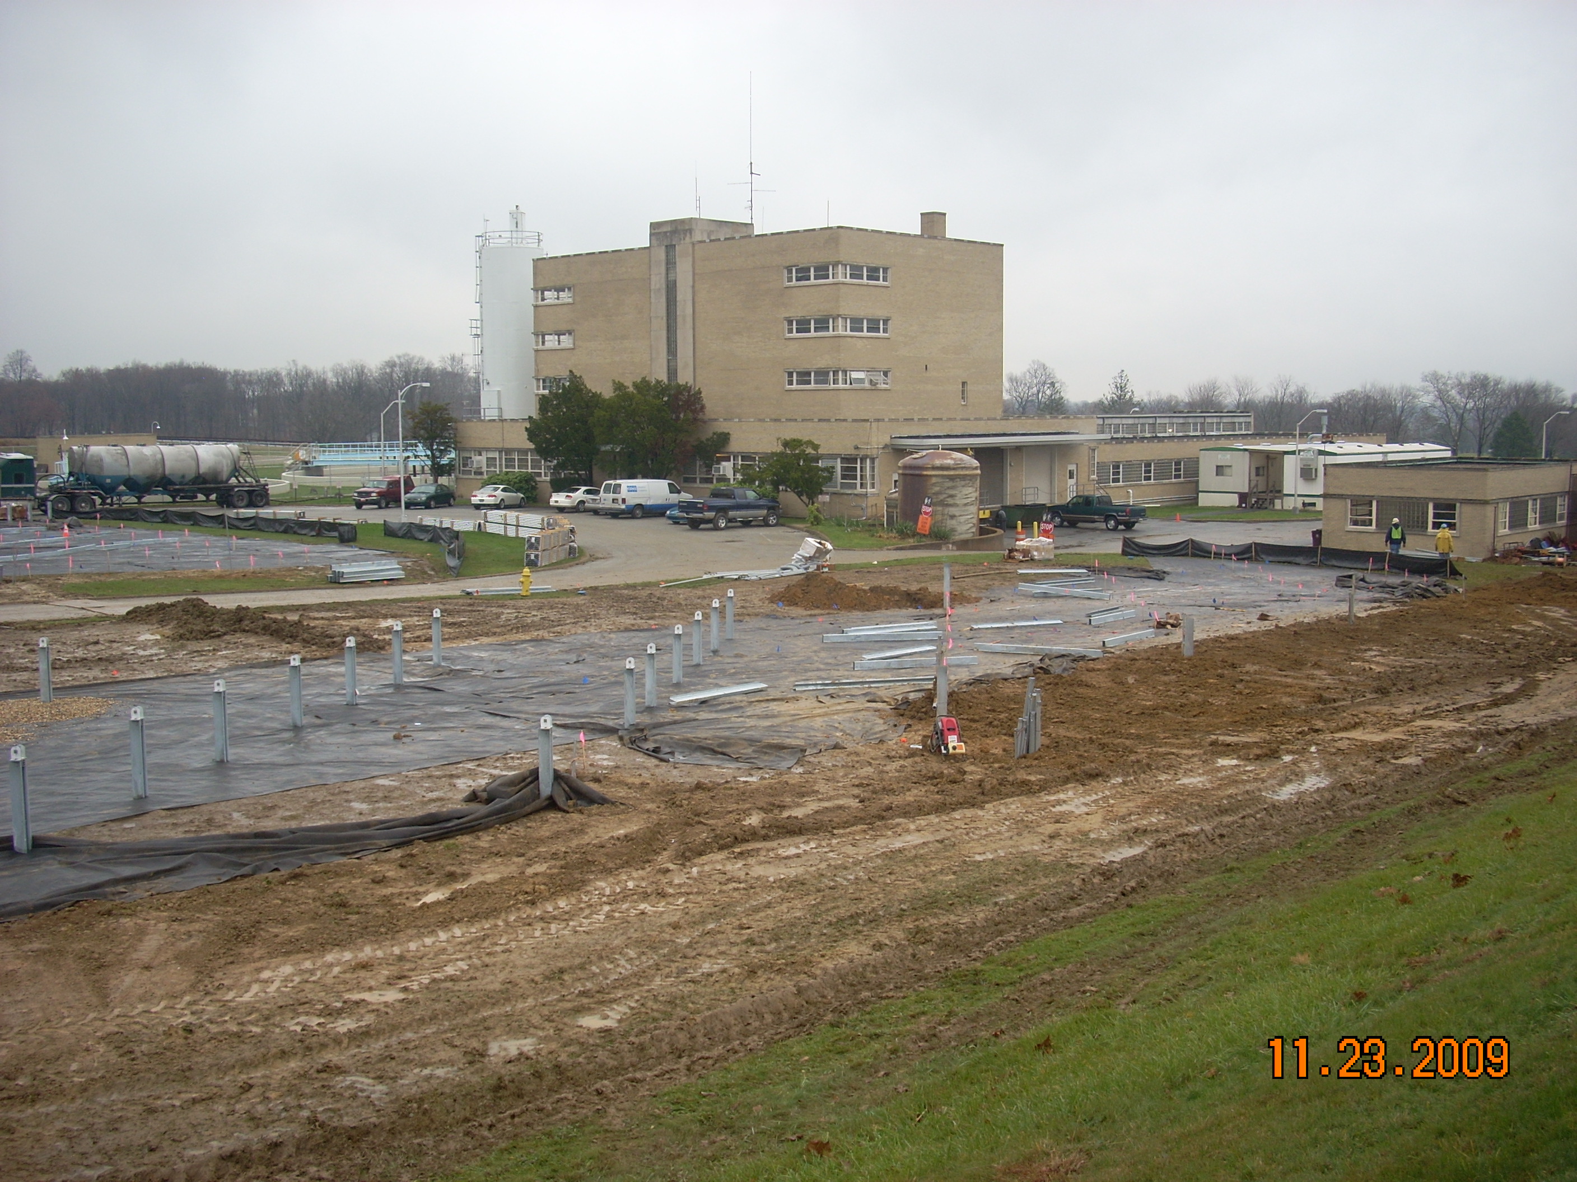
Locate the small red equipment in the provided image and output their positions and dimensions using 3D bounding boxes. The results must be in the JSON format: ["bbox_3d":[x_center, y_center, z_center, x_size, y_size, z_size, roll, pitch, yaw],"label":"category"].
[{"bbox_3d":[2.881,2.565,30.431,0.550,0.640,0.550,-2,6,-17],"label":"small red equipment"}]

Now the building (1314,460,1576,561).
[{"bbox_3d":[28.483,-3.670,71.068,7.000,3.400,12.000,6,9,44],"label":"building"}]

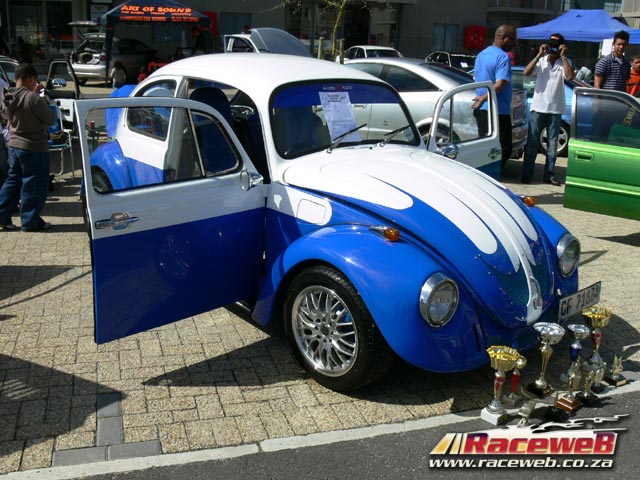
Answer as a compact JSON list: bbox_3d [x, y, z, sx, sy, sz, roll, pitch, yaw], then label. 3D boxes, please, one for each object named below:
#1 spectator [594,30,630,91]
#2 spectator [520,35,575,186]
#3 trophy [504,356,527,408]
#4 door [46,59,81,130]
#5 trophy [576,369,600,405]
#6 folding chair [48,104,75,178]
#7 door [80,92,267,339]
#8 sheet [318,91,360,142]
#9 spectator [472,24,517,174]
[{"bbox_3d":[2.869,-1.145,6.500,0.495,1.829,0.327,-1,17,-14],"label":"spectator"},{"bbox_3d":[2.722,-1.553,7.735,0.600,1.740,0.420,6,18,12],"label":"spectator"},{"bbox_3d":[0.902,0.648,2.985,0.080,0.215,0.075,-13,23,-41],"label":"trophy"},{"bbox_3d":[-3.381,-1.890,8.464,0.891,0.960,0.148,16,21,37],"label":"door"},{"bbox_3d":[1.279,0.681,3.050,0.099,0.158,0.089,-10,21,-37],"label":"trophy"},{"bbox_3d":[-3.008,-1.076,7.021,0.554,0.792,0.544,-7,19,-30],"label":"folding chair"},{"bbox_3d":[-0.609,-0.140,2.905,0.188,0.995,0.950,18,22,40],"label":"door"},{"bbox_3d":[0.117,-0.680,3.580,0.210,0.293,0.010,-12,-5,-39],"label":"sheet"},{"bbox_3d":[2.073,-1.570,7.601,0.380,1.800,0.500,-10,21,-35],"label":"spectator"}]

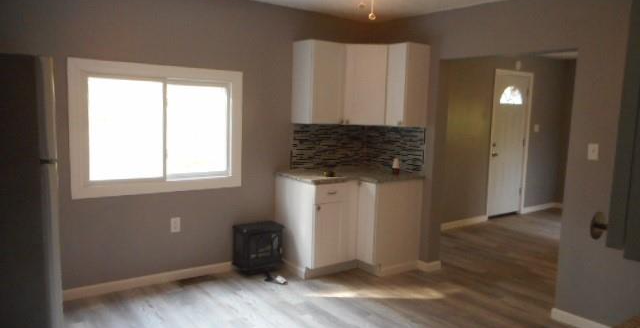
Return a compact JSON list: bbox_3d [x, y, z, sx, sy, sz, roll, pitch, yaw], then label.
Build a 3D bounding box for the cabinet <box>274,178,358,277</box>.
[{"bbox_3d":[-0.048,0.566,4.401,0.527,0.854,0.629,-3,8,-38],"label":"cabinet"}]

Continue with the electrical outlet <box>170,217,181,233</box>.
[{"bbox_3d":[-1.207,0.516,3.880,0.078,0.118,0.012,-3,8,-38],"label":"electrical outlet"}]

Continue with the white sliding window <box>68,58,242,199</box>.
[{"bbox_3d":[-1.260,-0.276,3.761,1.388,1.018,0.081,-3,8,-38],"label":"white sliding window"}]

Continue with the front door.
[{"bbox_3d":[2.848,-0.271,6.928,0.947,2.142,0.074,-3,8,-38],"label":"front door"}]

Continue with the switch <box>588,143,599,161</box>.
[{"bbox_3d":[1.927,-0.083,3.257,0.012,0.114,0.068,-3,8,-38],"label":"switch"}]

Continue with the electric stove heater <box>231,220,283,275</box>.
[{"bbox_3d":[-0.556,0.779,4.214,0.440,0.437,0.222,-3,8,-38],"label":"electric stove heater"}]

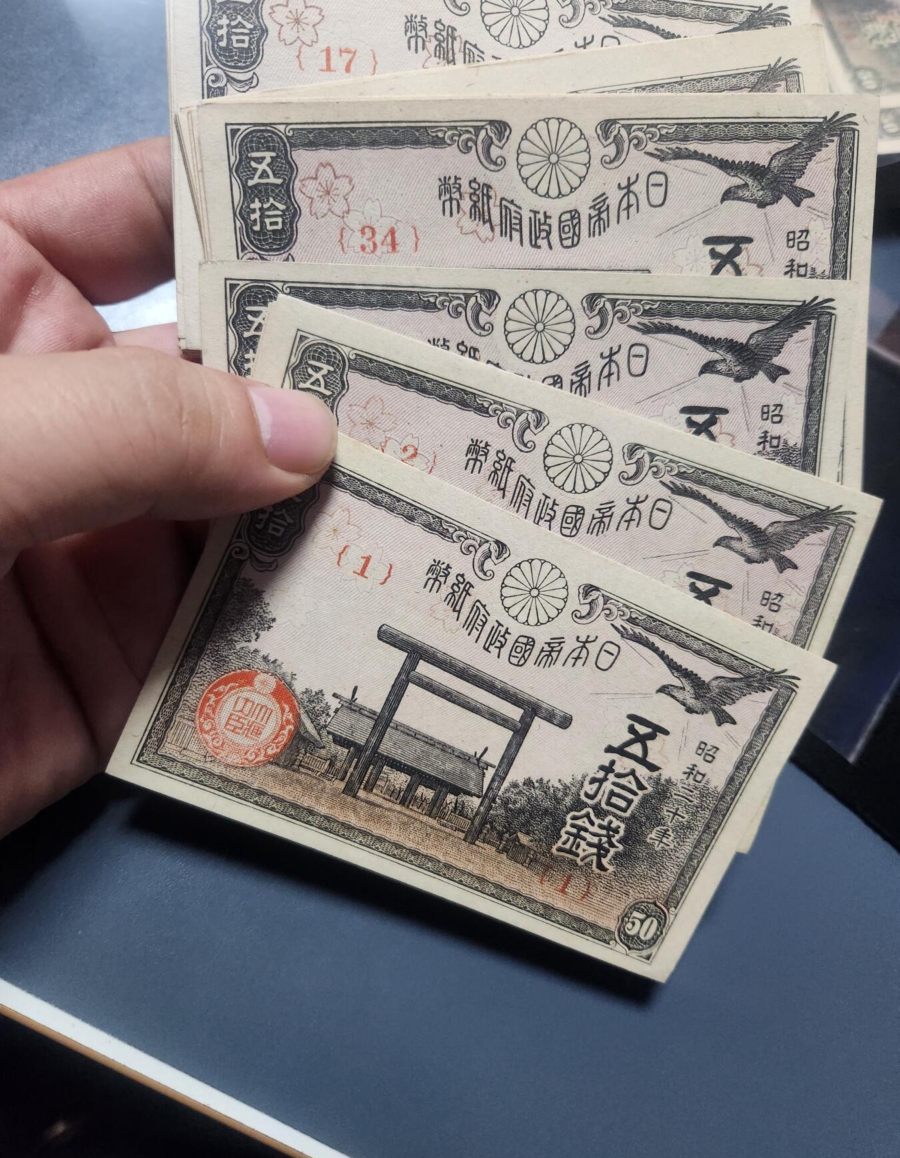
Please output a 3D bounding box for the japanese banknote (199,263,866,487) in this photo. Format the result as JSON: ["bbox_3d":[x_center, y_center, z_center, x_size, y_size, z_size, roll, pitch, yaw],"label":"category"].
[{"bbox_3d":[0.015,-0.017,0.132,0.106,0.002,0.065,-1,101,-7],"label":"japanese banknote"}]

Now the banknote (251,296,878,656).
[{"bbox_3d":[0.013,0.002,0.134,0.106,0.002,0.065,18,96,-5],"label":"banknote"}]

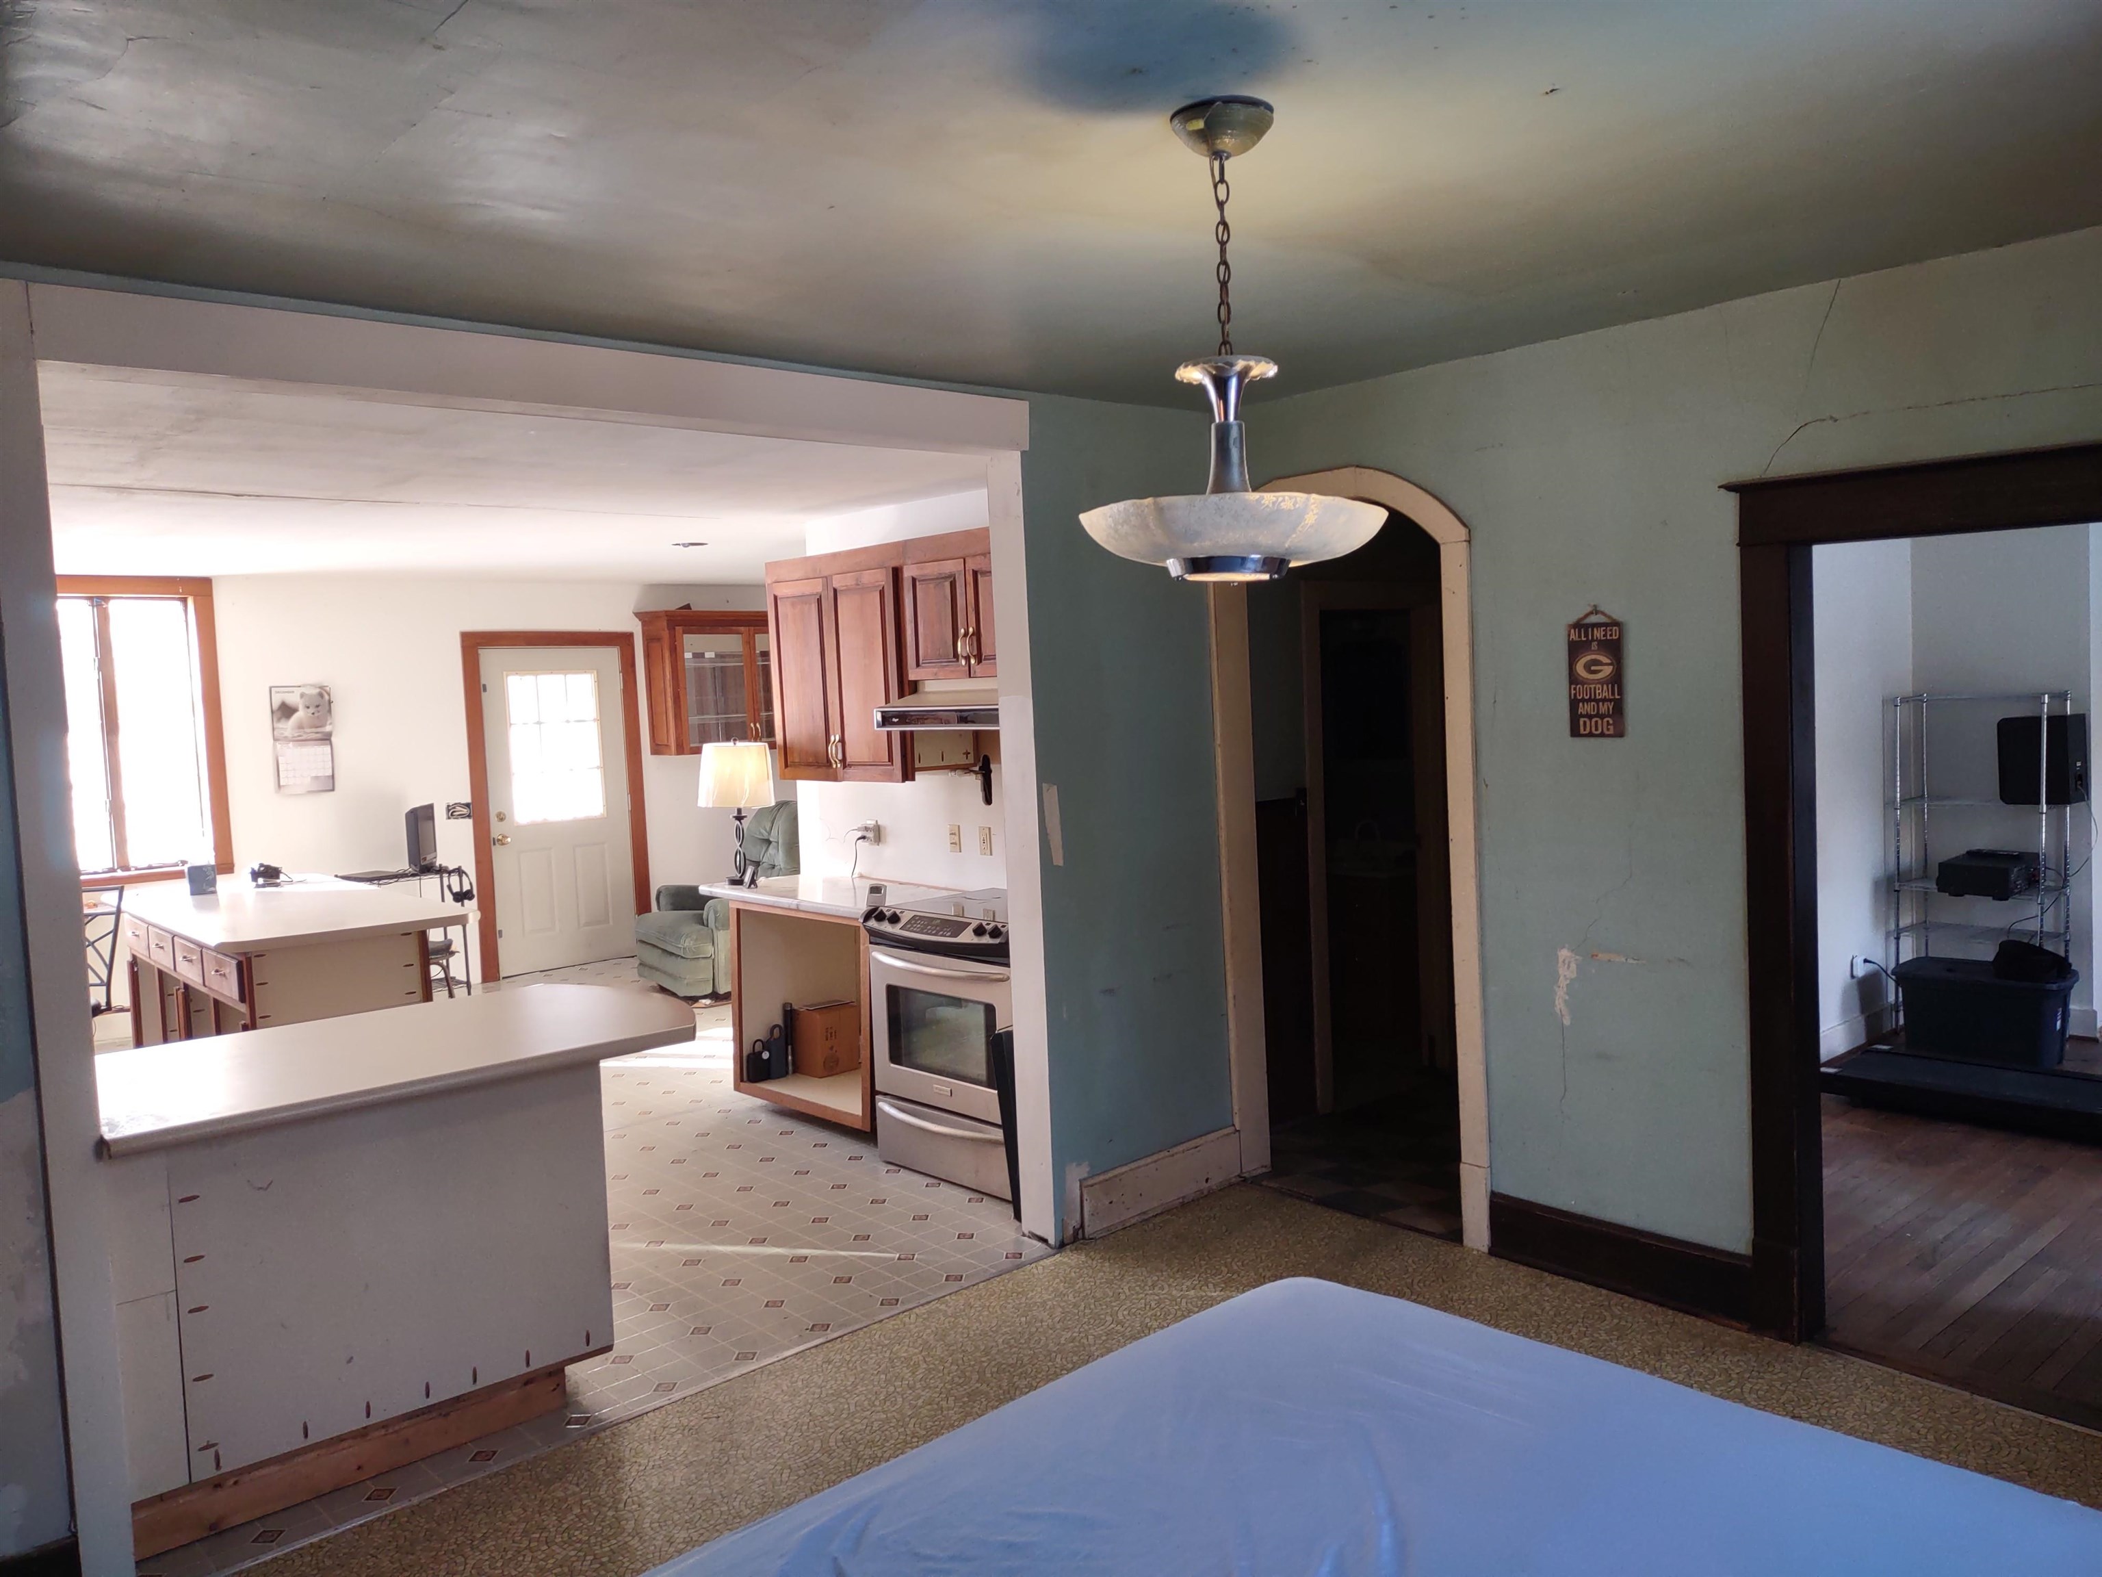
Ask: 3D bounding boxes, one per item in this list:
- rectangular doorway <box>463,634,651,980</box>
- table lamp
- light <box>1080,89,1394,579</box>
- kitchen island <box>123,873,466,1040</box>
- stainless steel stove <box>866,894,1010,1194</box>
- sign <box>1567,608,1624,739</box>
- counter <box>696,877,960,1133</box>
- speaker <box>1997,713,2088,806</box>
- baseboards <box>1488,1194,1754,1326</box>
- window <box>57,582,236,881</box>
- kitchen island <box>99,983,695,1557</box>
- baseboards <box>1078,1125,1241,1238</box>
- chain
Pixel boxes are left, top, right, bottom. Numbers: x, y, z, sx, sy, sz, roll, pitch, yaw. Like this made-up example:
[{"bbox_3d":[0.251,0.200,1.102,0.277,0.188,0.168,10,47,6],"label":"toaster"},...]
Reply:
[{"bbox_3d":[-3.066,0.080,10.630,1.150,2.095,0.110,-6,5,-44],"label":"rectangular doorway"},{"bbox_3d":[-1.288,0.092,6.930,0.318,0.590,0.318,-2,3,0],"label":"table lamp"},{"bbox_3d":[0.273,-0.680,2.626,0.475,0.714,0.475,-2,3,0],"label":"light"},{"bbox_3d":[-3.140,0.914,6.889,0.960,0.914,2.400,-5,4,-38],"label":"kitchen island"},{"bbox_3d":[-0.143,0.871,5.973,0.680,0.935,0.760,-6,5,-44],"label":"stainless steel stove"},{"bbox_3d":[1.455,-0.306,4.525,0.015,0.338,0.155,-6,5,-40],"label":"sign"},{"bbox_3d":[-0.844,0.844,6.620,0.630,0.900,1.160,-5,4,-42],"label":"counter"},{"bbox_3d":[4.163,-0.118,7.132,0.225,0.366,0.270,-5,4,-42],"label":"speaker"},{"bbox_3d":[1.523,1.265,4.608,0.025,0.184,0.797,-6,5,-40],"label":"baseboards"},{"bbox_3d":[-4.948,-0.304,9.005,1.080,1.620,0.120,-5,4,-42],"label":"window"},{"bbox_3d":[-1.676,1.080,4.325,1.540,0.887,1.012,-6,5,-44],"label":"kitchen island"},{"bbox_3d":[0.344,1.227,5.344,0.730,0.185,0.030,-5,5,-44],"label":"baseboards"},{"bbox_3d":[0.257,-0.810,2.580,0.030,0.310,0.027,-2,4,6],"label":"chain"}]

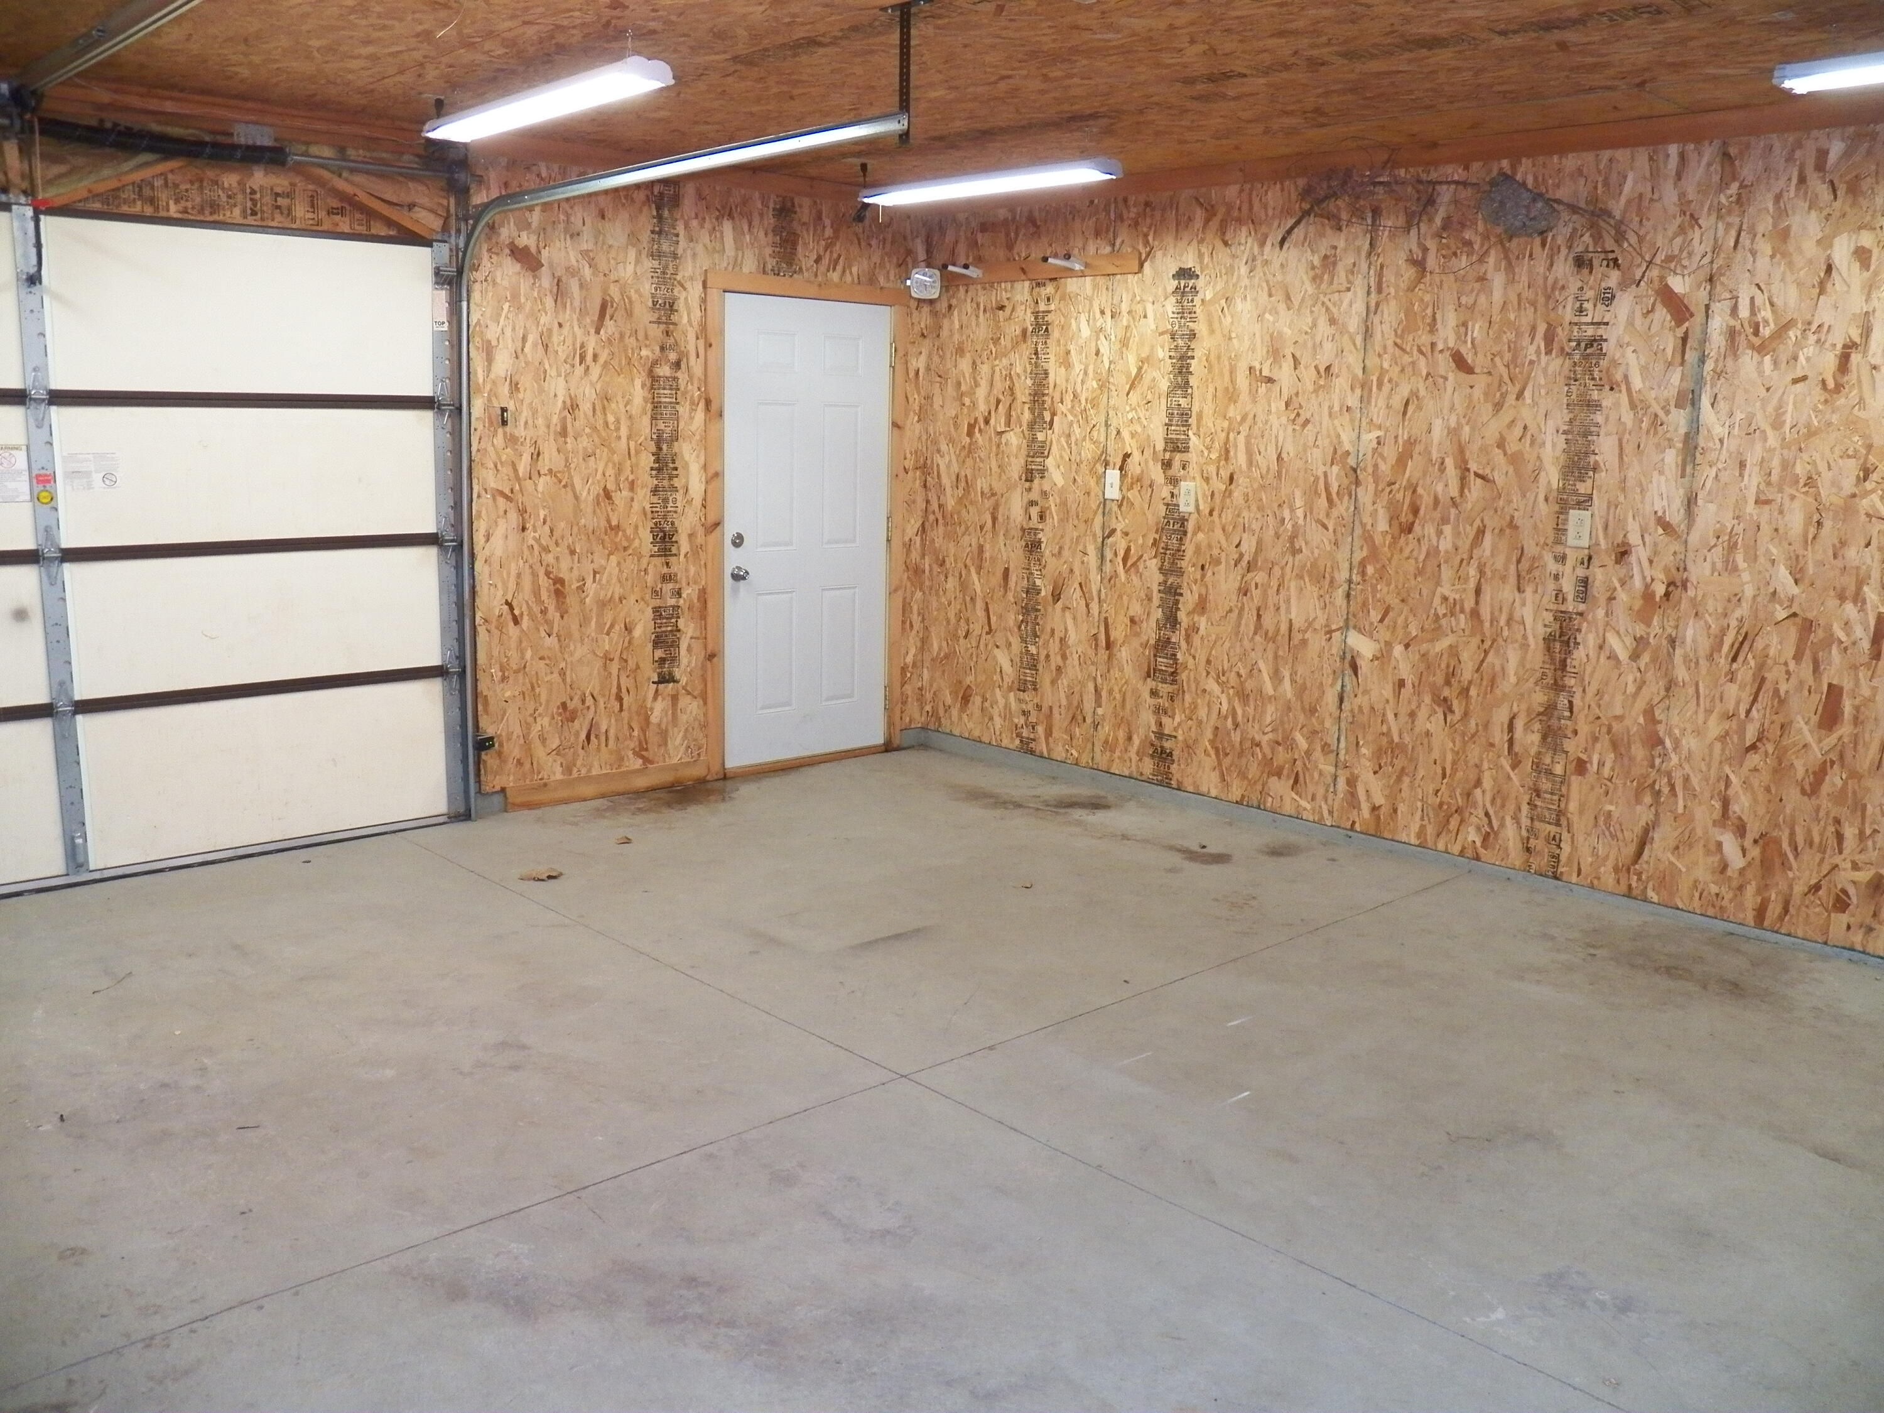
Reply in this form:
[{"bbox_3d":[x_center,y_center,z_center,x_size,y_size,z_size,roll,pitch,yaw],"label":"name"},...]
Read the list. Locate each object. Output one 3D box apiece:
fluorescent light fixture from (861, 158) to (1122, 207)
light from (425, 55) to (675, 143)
[{"bbox_3d":[0.153,-1.994,5.781,0.188,0.066,1.211,-9,14,-44],"label":"fluorescent light fixture"},{"bbox_3d":[-1.153,-1.720,4.312,0.172,0.066,1.240,-7,14,-40],"label":"light"}]

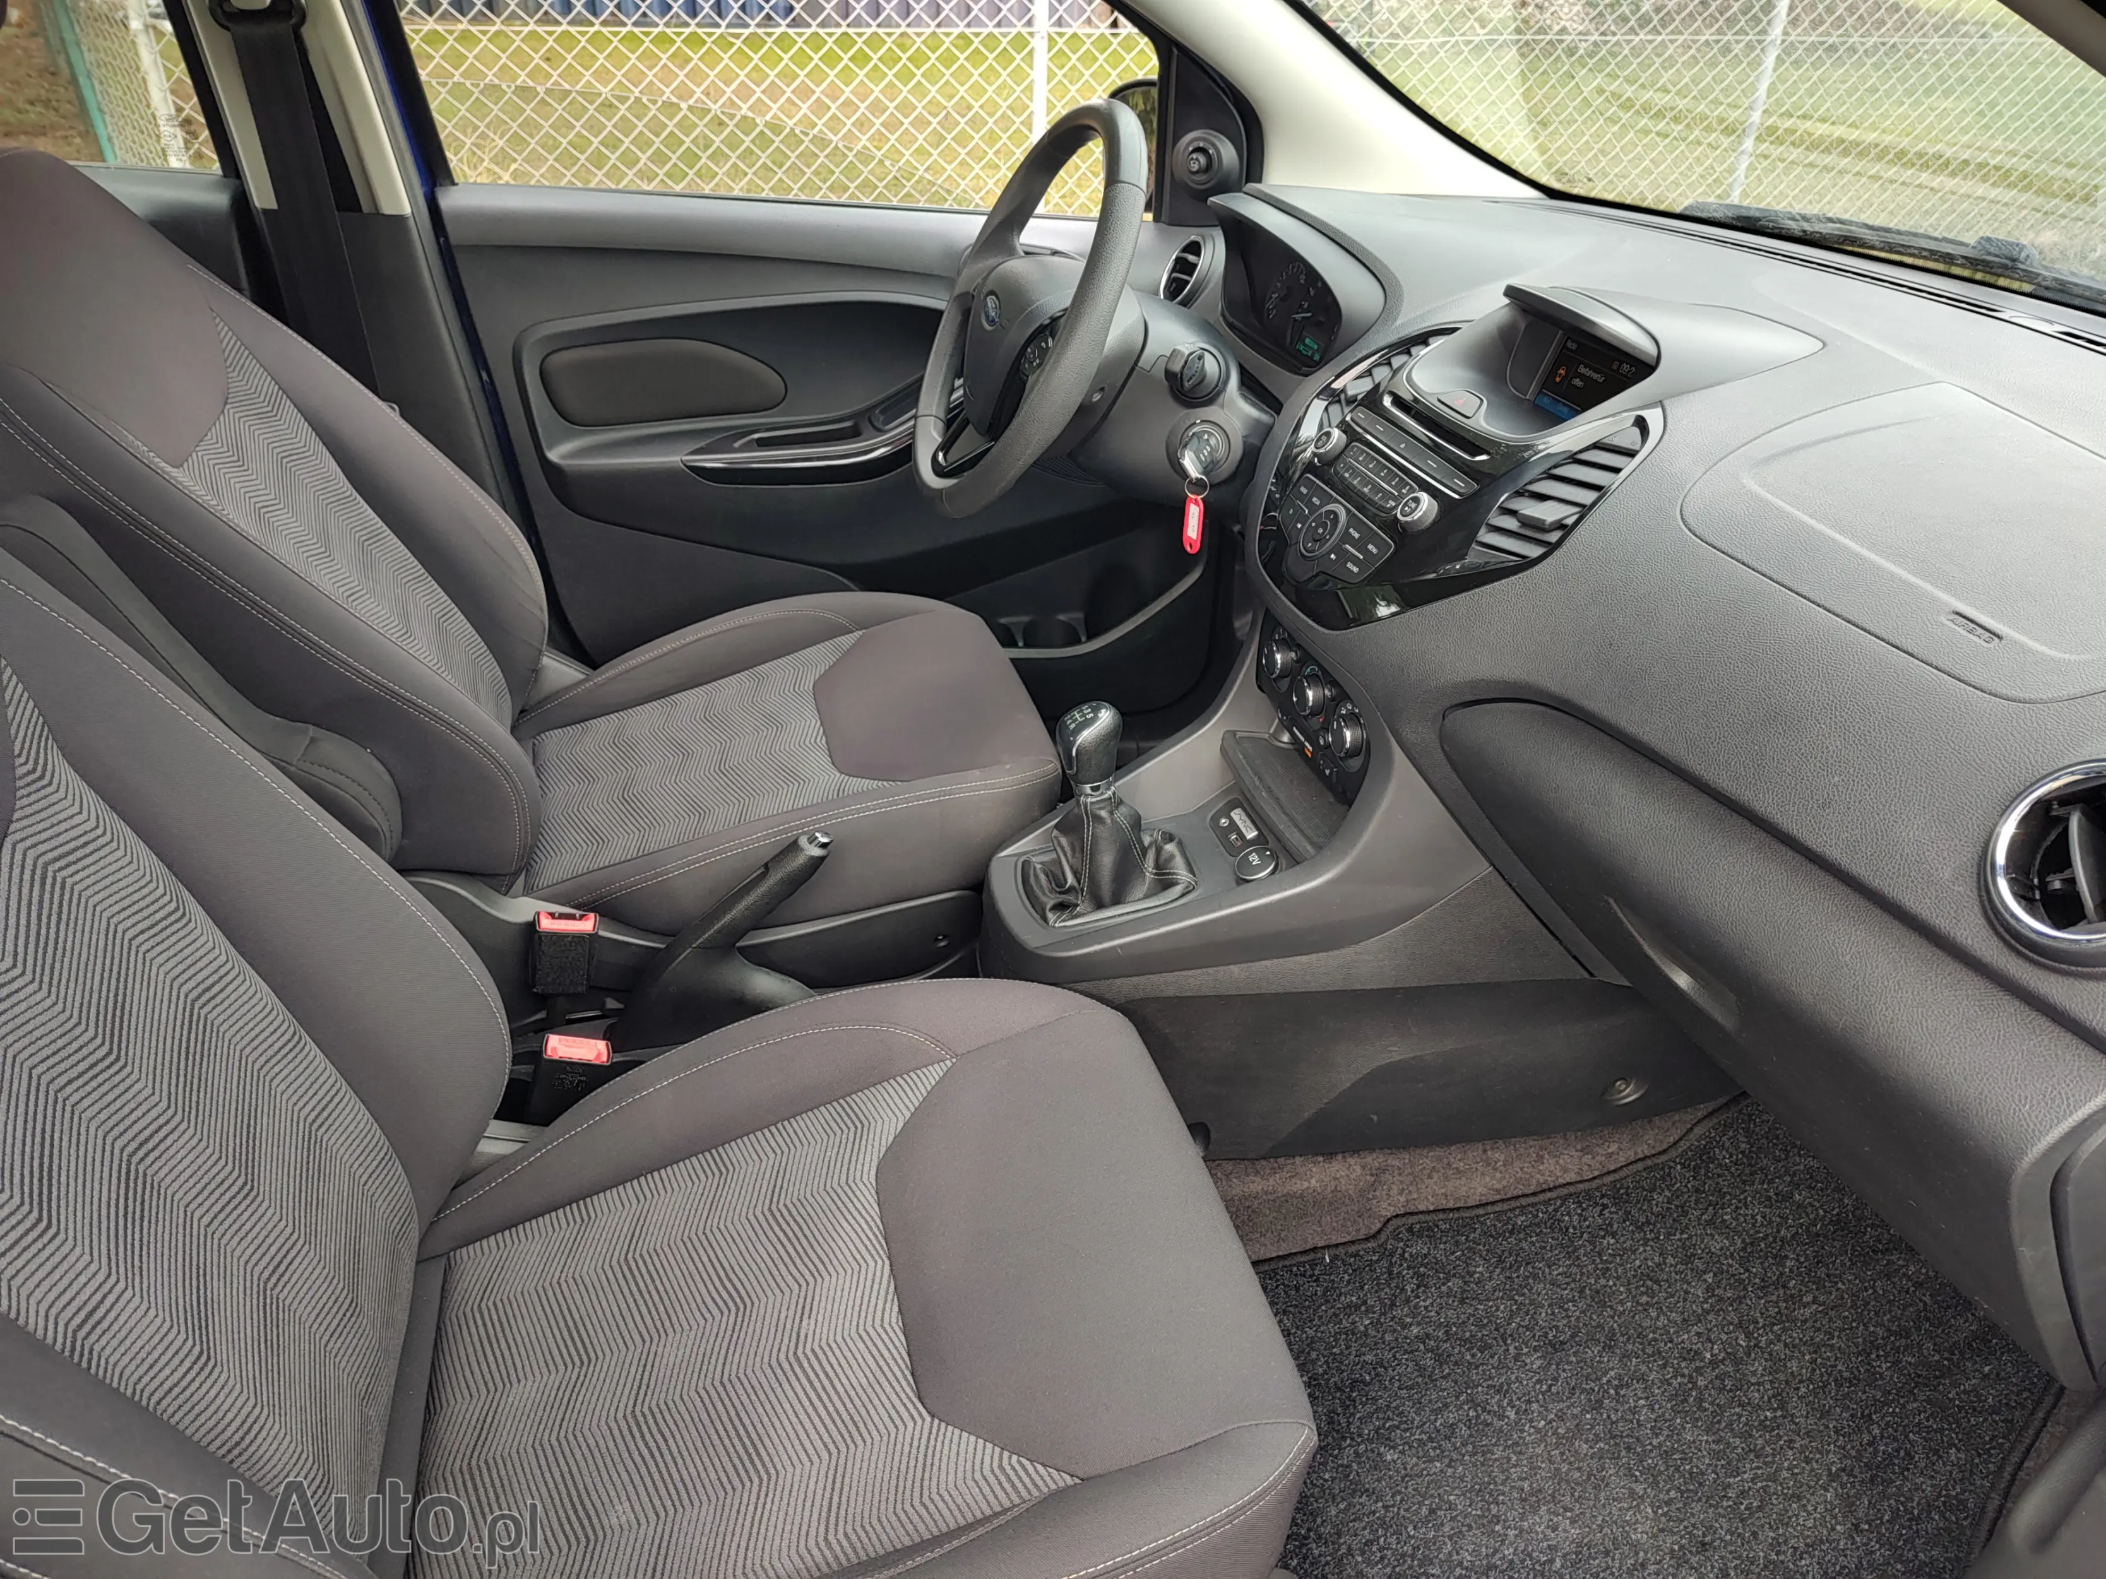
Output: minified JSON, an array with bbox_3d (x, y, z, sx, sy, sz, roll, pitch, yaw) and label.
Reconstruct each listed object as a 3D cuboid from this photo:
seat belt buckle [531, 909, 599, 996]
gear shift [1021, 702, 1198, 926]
[{"bbox_3d":[-0.390,0.133,1.119,0.047,0.063,0.027,3,30,-20],"label":"seat belt buckle"},{"bbox_3d":[0.036,0.003,1.103,0.130,0.168,0.098,-15,36,-10],"label":"gear shift"}]

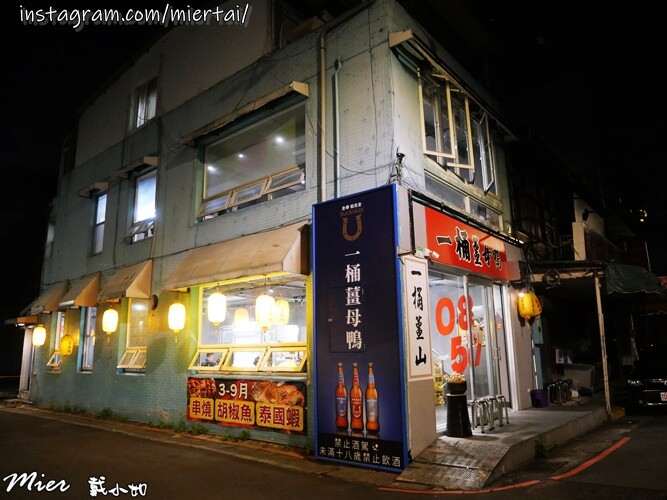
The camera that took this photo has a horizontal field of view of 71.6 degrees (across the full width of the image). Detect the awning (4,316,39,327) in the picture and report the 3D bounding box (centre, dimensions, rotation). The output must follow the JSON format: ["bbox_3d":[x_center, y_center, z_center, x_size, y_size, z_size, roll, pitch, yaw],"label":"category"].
[{"bbox_3d":[-10.078,2.302,14.916,1.166,0.226,0.588,-11,-15,38],"label":"awning"}]

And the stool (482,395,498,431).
[{"bbox_3d":[2.431,2.537,7.220,0.291,0.446,0.291,-11,-15,38],"label":"stool"}]

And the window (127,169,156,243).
[{"bbox_3d":[-4.694,-1.129,11.540,1.270,1.826,0.226,-11,-15,38],"label":"window"}]

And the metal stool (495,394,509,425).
[{"bbox_3d":[2.816,2.706,7.833,0.280,0.450,0.280,-11,-15,38],"label":"metal stool"}]

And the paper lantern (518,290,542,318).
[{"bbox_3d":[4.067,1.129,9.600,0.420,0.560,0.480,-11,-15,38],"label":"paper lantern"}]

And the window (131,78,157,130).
[{"bbox_3d":[-5.158,-3.923,12.680,1.243,1.277,0.113,-11,-15,38],"label":"window"}]

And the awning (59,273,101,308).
[{"bbox_3d":[-6.843,1.095,12.439,1.028,0.935,0.566,-11,-15,38],"label":"awning"}]

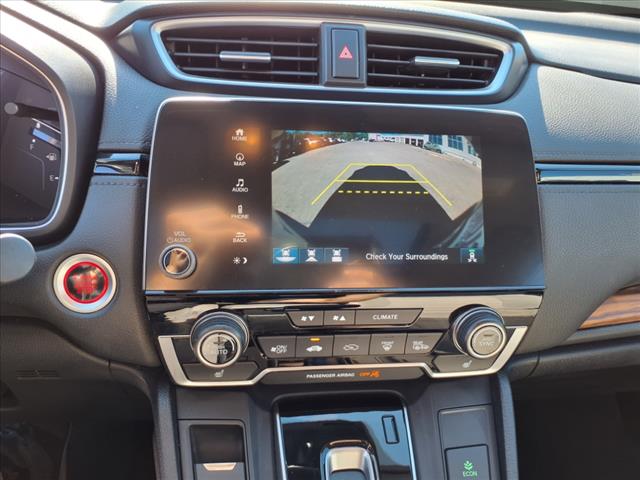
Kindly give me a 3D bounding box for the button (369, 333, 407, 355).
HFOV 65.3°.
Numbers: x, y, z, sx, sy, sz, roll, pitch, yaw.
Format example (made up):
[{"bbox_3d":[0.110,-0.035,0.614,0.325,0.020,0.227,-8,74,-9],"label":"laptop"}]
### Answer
[{"bbox_3d":[0.050,0.077,0.374,0.027,0.018,0.010,0,19,-8],"label":"button"}]

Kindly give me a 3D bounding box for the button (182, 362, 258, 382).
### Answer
[{"bbox_3d":[-0.073,0.094,0.364,0.052,0.016,0.010,0,19,-8],"label":"button"}]

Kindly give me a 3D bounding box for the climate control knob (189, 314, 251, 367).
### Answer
[{"bbox_3d":[-0.069,0.071,0.346,0.041,0.041,0.017,0,19,-8],"label":"climate control knob"}]

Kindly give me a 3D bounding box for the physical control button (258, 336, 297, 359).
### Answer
[{"bbox_3d":[-0.030,0.075,0.355,0.027,0.018,0.008,0,20,-7],"label":"physical control button"}]

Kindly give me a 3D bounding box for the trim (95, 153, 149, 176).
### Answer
[{"bbox_3d":[-0.148,-0.056,0.372,0.043,0.018,0.010,2,-7,-6],"label":"trim"}]

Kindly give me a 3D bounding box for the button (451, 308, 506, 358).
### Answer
[{"bbox_3d":[0.116,0.069,0.357,0.040,0.040,0.020,0,19,-7],"label":"button"}]

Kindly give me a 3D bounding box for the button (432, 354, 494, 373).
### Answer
[{"bbox_3d":[0.109,0.093,0.382,0.049,0.017,0.008,0,20,-7],"label":"button"}]

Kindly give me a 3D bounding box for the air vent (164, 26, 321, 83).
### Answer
[{"bbox_3d":[-0.059,-0.140,0.380,0.116,0.042,0.030,0,6,-5],"label":"air vent"}]

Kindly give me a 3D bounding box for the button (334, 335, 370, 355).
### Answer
[{"bbox_3d":[0.023,0.077,0.370,0.026,0.019,0.010,0,19,-8],"label":"button"}]

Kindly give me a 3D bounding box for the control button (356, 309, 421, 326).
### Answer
[{"bbox_3d":[0.048,0.053,0.352,0.047,0.014,0.008,0,20,-7],"label":"control button"}]

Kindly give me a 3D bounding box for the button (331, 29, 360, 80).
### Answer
[{"bbox_3d":[0.020,-0.142,0.383,0.022,0.035,0.012,0,6,-8],"label":"button"}]

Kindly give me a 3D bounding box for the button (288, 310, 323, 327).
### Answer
[{"bbox_3d":[-0.010,0.053,0.345,0.024,0.012,0.008,0,20,-7],"label":"button"}]

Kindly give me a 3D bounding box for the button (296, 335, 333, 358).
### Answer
[{"bbox_3d":[-0.004,0.077,0.367,0.027,0.019,0.010,0,19,-8],"label":"button"}]

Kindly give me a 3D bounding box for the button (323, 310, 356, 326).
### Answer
[{"bbox_3d":[0.014,0.053,0.348,0.022,0.013,0.008,0,20,-7],"label":"button"}]

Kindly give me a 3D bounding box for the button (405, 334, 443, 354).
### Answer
[{"bbox_3d":[0.078,0.077,0.378,0.028,0.018,0.010,0,19,-8],"label":"button"}]

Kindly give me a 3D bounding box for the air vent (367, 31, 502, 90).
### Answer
[{"bbox_3d":[0.098,-0.153,0.425,0.111,0.047,0.027,2,-5,-9],"label":"air vent"}]

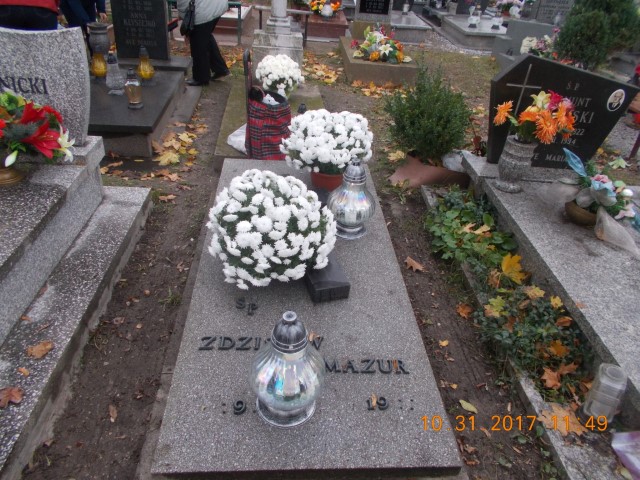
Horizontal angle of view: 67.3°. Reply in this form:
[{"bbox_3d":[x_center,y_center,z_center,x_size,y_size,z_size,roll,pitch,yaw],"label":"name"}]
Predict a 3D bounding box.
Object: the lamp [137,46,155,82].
[{"bbox_3d":[-1.413,-1.421,3.897,0.142,0.267,0.142,1,33,-5],"label":"lamp"}]

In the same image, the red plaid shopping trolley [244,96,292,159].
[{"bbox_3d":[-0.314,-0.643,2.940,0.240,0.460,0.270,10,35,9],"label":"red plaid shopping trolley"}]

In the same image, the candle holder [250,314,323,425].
[{"bbox_3d":[-0.089,0.344,1.364,0.220,0.350,0.220,1,35,-5],"label":"candle holder"}]

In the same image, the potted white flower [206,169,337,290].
[{"bbox_3d":[-0.183,-0.040,1.818,0.477,0.440,0.477,1,34,-5],"label":"potted white flower"}]

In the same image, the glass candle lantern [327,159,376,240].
[{"bbox_3d":[0.148,-0.199,2.175,0.220,0.350,0.220,1,35,-5],"label":"glass candle lantern"}]

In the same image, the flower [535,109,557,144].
[{"bbox_3d":[1.202,-0.605,2.562,0.120,0.165,0.090,-11,37,-21],"label":"flower"}]

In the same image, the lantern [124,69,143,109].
[{"bbox_3d":[-1.337,-1.093,3.450,0.122,0.255,0.122,1,33,-5],"label":"lantern"}]

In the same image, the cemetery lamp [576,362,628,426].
[{"bbox_3d":[0.937,0.517,1.592,0.090,0.185,0.090,-3,35,-2],"label":"cemetery lamp"}]

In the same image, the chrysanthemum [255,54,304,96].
[{"bbox_3d":[-0.349,-1.350,4.134,0.410,0.400,0.410,1,34,-5],"label":"chrysanthemum"}]

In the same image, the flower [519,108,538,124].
[{"bbox_3d":[1.050,-0.622,2.420,0.100,0.070,0.100,7,33,4],"label":"flower"}]

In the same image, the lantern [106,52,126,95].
[{"bbox_3d":[-1.571,-1.282,3.689,0.125,0.285,0.125,1,34,-5],"label":"lantern"}]

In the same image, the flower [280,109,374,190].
[{"bbox_3d":[0.024,-0.470,2.471,0.459,0.400,0.459,1,34,-5],"label":"flower"}]

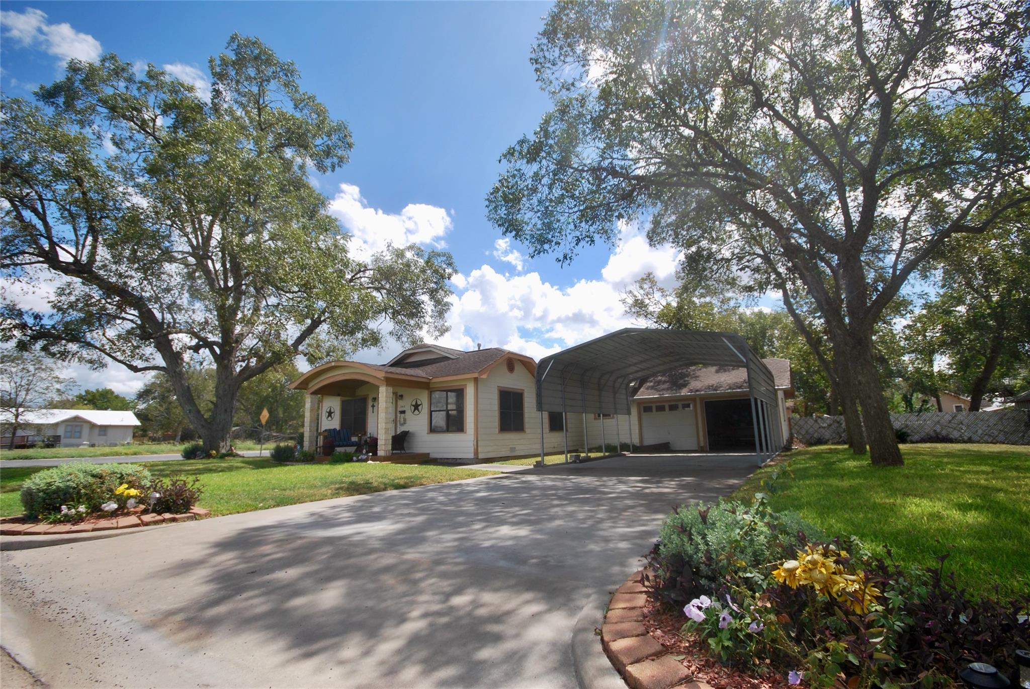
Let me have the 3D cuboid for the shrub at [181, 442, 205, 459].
[{"bbox_3d":[-15.635,5.147,20.911,1.000,0.760,0.950,7,-14,-35],"label":"shrub"}]

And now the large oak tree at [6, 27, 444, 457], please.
[{"bbox_3d":[-14.241,-4.431,22.331,20.500,20.000,18.000,6,-13,-33],"label":"large oak tree"}]

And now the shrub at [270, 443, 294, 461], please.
[{"bbox_3d":[-9.675,4.473,17.903,0.950,0.700,0.900,5,-13,-27],"label":"shrub"}]

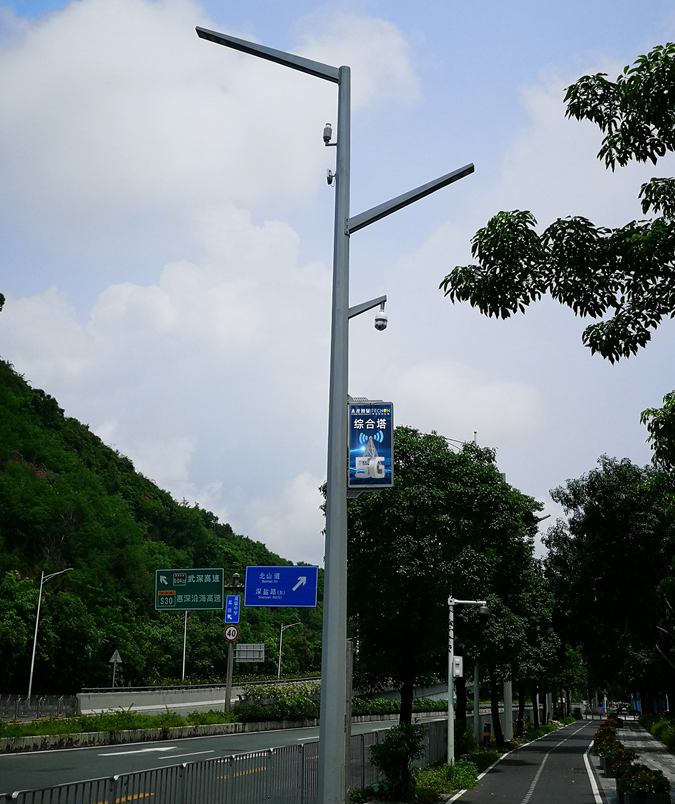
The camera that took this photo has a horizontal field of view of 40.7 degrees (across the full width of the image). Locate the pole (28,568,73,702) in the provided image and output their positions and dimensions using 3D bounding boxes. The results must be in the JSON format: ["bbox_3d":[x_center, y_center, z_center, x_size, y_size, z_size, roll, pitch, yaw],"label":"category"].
[{"bbox_3d":[-21.948,18.012,69.810,2.720,10.355,0.320,-4,-19,15],"label":"pole"}]

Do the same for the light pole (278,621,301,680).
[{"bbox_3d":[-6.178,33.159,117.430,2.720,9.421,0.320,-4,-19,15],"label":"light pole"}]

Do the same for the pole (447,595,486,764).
[{"bbox_3d":[3.488,7.519,24.659,1.050,4.468,0.340,-1,-18,8],"label":"pole"}]

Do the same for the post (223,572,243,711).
[{"bbox_3d":[-5.006,11.425,43.093,0.740,6.560,0.420,-2,-18,11],"label":"post"}]

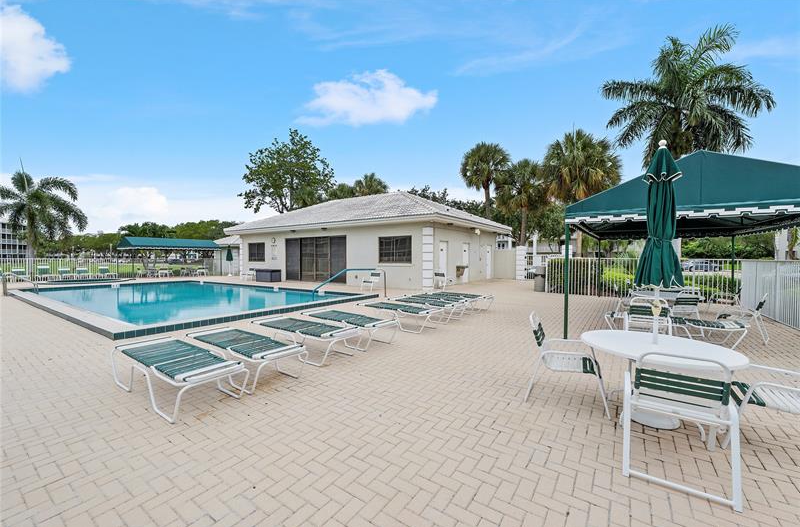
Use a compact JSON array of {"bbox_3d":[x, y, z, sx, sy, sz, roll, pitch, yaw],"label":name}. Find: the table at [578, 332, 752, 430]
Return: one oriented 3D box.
[{"bbox_3d":[2.409,1.122,3.143,1.220,0.700,1.220,1,1,35],"label":"table"}]

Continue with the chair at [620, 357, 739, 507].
[{"bbox_3d":[2.021,1.040,2.464,0.590,0.890,0.770,1,1,35],"label":"chair"}]

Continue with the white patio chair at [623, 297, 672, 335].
[{"bbox_3d":[4.144,0.981,5.604,0.590,0.890,0.770,1,1,35],"label":"white patio chair"}]

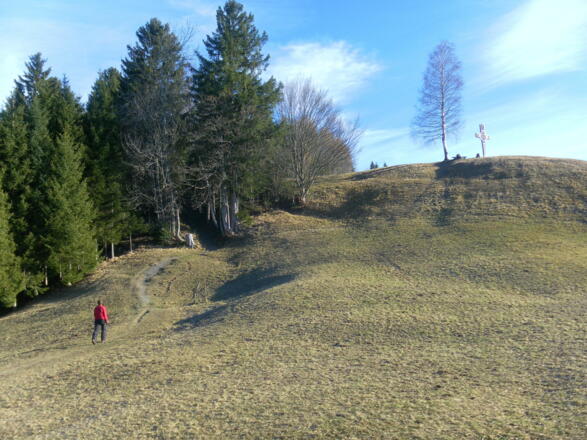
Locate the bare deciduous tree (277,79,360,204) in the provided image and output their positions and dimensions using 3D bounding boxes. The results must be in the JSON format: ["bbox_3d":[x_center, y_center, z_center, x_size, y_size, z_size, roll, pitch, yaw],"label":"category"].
[{"bbox_3d":[2.444,-7.764,58.382,8.210,12.521,7.800,0,-3,0],"label":"bare deciduous tree"}]

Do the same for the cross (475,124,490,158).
[{"bbox_3d":[21.658,-9.015,68.120,2.300,3.942,0.350,2,-4,-30],"label":"cross"}]

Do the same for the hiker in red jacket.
[{"bbox_3d":[-7.741,4.118,23.854,0.580,1.753,0.500,-1,-4,9],"label":"hiker in red jacket"}]

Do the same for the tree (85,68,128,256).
[{"bbox_3d":[-14.181,-4.474,45.443,4.000,14.510,4.000,0,-3,0],"label":"tree"}]

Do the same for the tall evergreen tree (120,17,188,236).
[{"bbox_3d":[-11.325,-7.590,48.556,5.662,18.207,5.662,0,-3,0],"label":"tall evergreen tree"}]

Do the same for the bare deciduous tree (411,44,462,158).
[{"bbox_3d":[16.387,-13.824,68.428,5.959,14.037,5.959,0,-3,0],"label":"bare deciduous tree"}]

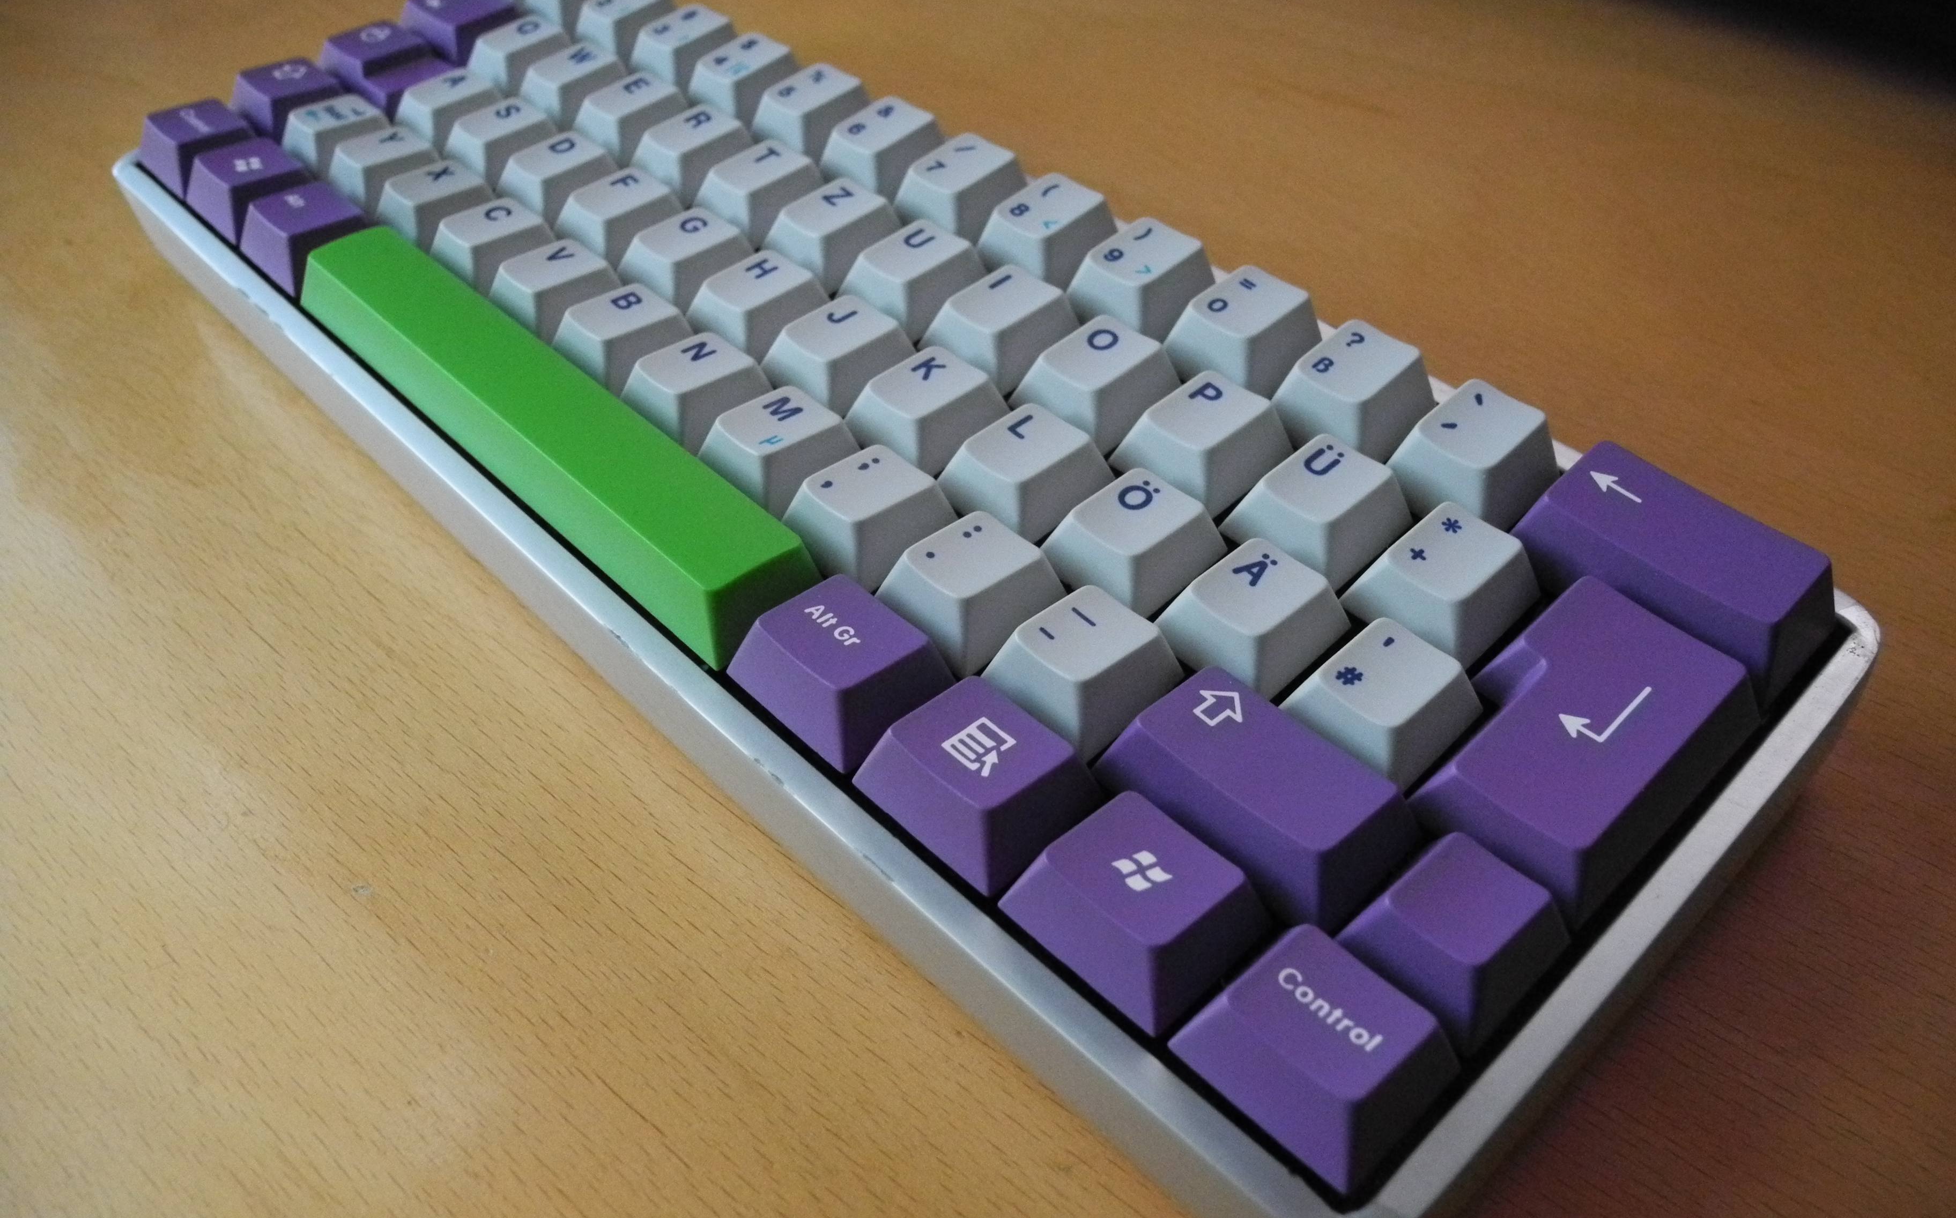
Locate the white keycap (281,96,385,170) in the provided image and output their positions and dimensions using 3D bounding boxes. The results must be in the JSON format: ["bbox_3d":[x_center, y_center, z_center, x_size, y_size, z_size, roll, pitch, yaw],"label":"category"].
[{"bbox_3d":[-0.117,-0.087,0.288,0.018,0.009,0.018,-38,54,-24],"label":"white keycap"}]

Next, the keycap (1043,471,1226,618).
[{"bbox_3d":[0.019,-0.009,0.198,0.018,0.007,0.018,-38,54,-24],"label":"keycap"}]

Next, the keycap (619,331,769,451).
[{"bbox_3d":[-0.041,-0.032,0.225,0.018,0.009,0.018,-38,54,-24],"label":"keycap"}]

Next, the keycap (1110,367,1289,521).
[{"bbox_3d":[0.029,-0.023,0.207,0.018,0.008,0.018,-38,54,-24],"label":"keycap"}]

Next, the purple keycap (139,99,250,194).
[{"bbox_3d":[-0.145,-0.087,0.292,0.018,0.009,0.023,-38,54,-24],"label":"purple keycap"}]

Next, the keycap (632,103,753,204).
[{"bbox_3d":[-0.049,-0.078,0.269,0.018,0.008,0.018,-38,54,-24],"label":"keycap"}]

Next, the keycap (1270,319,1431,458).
[{"bbox_3d":[0.049,-0.029,0.209,0.018,0.009,0.018,-38,54,-24],"label":"keycap"}]

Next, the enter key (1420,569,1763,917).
[{"bbox_3d":[0.064,0.013,0.170,0.037,0.008,0.028,-38,54,-24],"label":"enter key"}]

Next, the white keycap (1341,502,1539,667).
[{"bbox_3d":[0.055,-0.004,0.186,0.018,0.008,0.018,-38,54,-24],"label":"white keycap"}]

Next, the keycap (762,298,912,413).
[{"bbox_3d":[-0.020,-0.038,0.228,0.018,0.007,0.018,-38,54,-24],"label":"keycap"}]

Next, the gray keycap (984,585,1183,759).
[{"bbox_3d":[0.012,0.005,0.183,0.018,0.009,0.018,-38,54,-24],"label":"gray keycap"}]

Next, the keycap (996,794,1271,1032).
[{"bbox_3d":[0.016,0.029,0.162,0.018,0.009,0.023,-38,54,-24],"label":"keycap"}]

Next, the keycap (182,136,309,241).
[{"bbox_3d":[-0.129,-0.075,0.279,0.018,0.009,0.023,-38,54,-24],"label":"keycap"}]

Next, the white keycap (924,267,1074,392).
[{"bbox_3d":[0.003,-0.041,0.228,0.018,0.008,0.018,-38,54,-24],"label":"white keycap"}]

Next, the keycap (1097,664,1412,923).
[{"bbox_3d":[0.029,0.018,0.169,0.018,0.009,0.032,-38,54,-24],"label":"keycap"}]

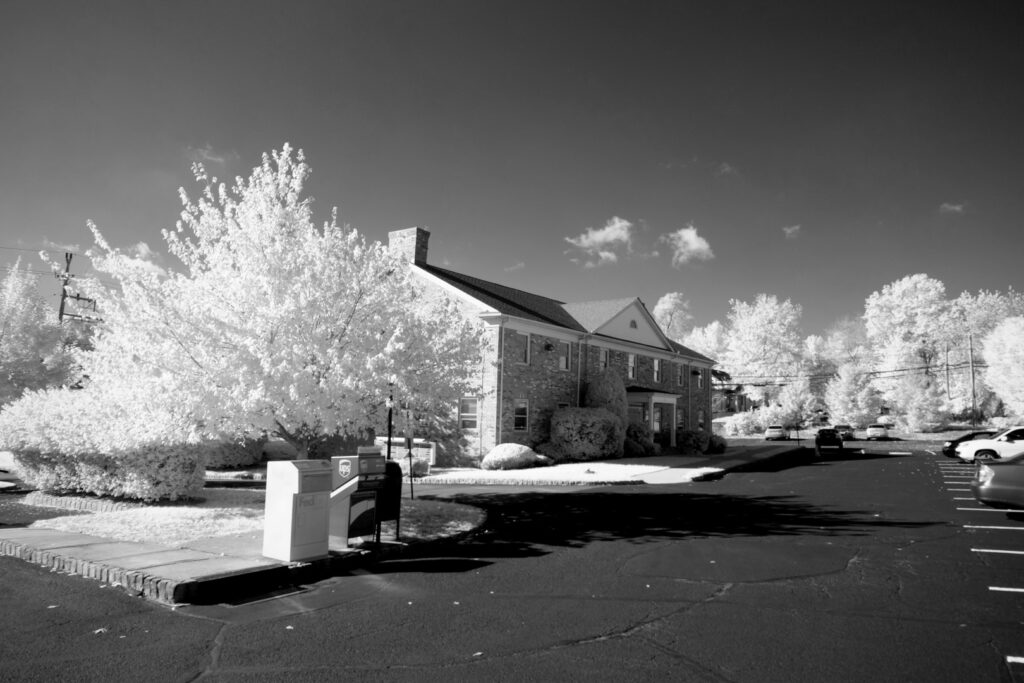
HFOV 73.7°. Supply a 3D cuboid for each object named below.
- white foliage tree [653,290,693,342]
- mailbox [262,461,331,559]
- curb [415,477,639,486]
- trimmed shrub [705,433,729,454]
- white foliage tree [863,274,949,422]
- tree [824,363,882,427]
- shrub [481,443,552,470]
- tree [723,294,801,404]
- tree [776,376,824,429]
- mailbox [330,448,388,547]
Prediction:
[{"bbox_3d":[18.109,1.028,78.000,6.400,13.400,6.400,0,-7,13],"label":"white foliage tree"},{"bbox_3d":[-2.688,2.110,8.631,0.627,1.180,0.538,-4,-8,39],"label":"mailbox"},{"bbox_3d":[0.504,4.088,19.924,6.625,0.190,0.220,2,-7,-7],"label":"curb"},{"bbox_3d":[13.629,6.811,45.500,1.600,1.400,1.600,-3,-7,35],"label":"trimmed shrub"},{"bbox_3d":[50.851,1.160,88.000,10.500,18.400,10.000,-3,-8,30],"label":"white foliage tree"},{"bbox_3d":[42.519,6.661,85.000,6.600,8.100,6.600,2,-6,0],"label":"tree"},{"bbox_3d":[0.095,4.380,26.000,2.100,1.000,2.500,-3,-7,35],"label":"shrub"},{"bbox_3d":[31.556,1.890,86.000,9.800,15.000,9.500,-1,-7,20],"label":"tree"},{"bbox_3d":[35.497,7.505,84.000,5.500,6.500,5.500,2,-6,0],"label":"tree"},{"bbox_3d":[-2.241,2.292,10.000,0.620,1.370,0.540,-3,-8,38],"label":"mailbox"}]

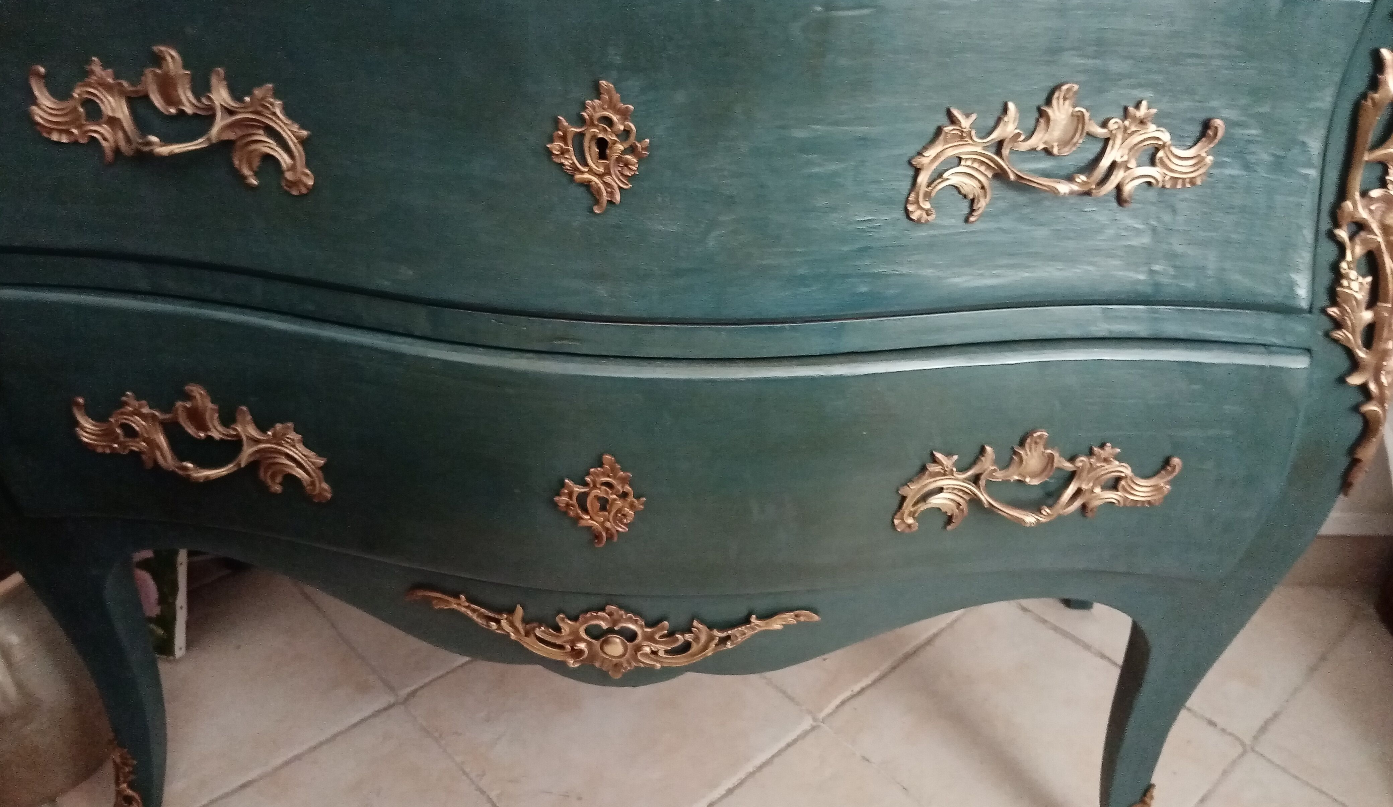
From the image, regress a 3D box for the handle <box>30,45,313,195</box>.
[{"bbox_3d":[-0.331,-0.177,0.647,0.195,0.083,0.030,8,24,11],"label":"handle"}]

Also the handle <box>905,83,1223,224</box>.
[{"bbox_3d":[0.227,-0.149,0.631,0.198,0.083,0.030,-2,23,-7],"label":"handle"}]

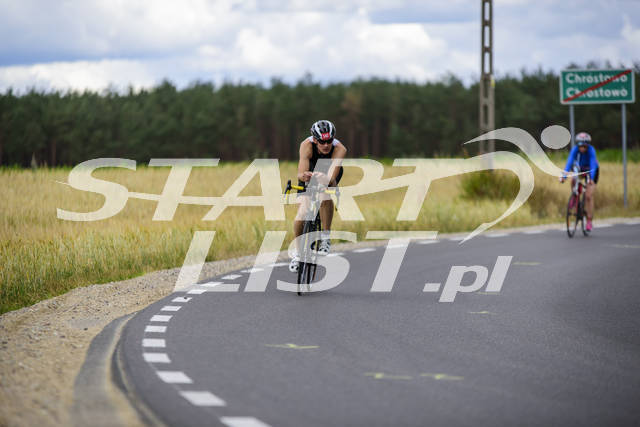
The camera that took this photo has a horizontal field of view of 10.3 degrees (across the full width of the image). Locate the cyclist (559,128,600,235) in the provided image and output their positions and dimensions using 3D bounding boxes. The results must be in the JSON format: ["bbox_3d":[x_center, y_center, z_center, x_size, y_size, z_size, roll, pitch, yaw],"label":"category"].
[{"bbox_3d":[3.671,-0.446,50.300,0.480,1.400,0.950,3,1,16],"label":"cyclist"}]

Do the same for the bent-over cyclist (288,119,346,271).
[{"bbox_3d":[-0.017,-0.145,30.300,0.480,1.290,0.950,4,1,5],"label":"bent-over cyclist"}]

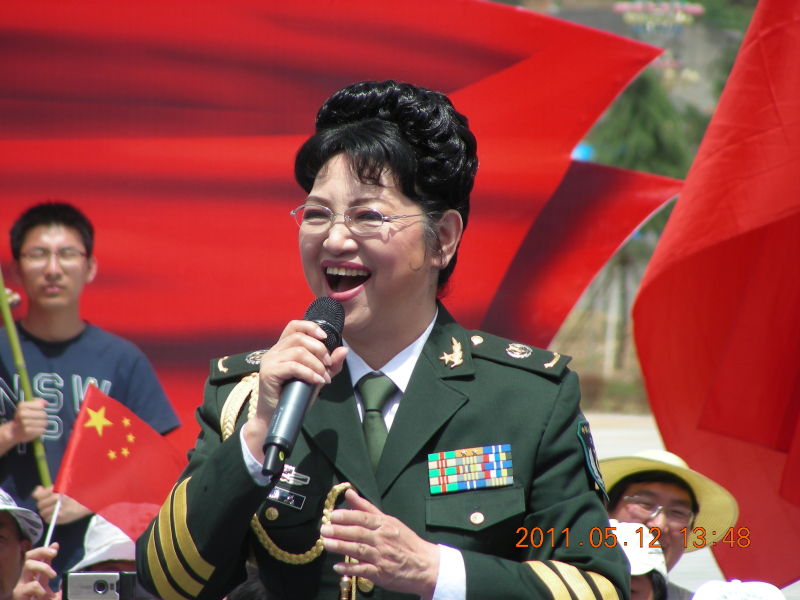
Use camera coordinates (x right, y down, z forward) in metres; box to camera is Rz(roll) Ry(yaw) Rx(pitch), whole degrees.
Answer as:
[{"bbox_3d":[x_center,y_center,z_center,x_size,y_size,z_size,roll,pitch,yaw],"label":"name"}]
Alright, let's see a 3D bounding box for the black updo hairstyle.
[{"bbox_3d":[-0.015,-0.128,9.800,0.190,0.235,0.235,0,0,33],"label":"black updo hairstyle"}]

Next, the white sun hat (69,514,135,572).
[{"bbox_3d":[-0.400,0.375,13.700,0.260,0.120,0.275,1,-13,-5],"label":"white sun hat"}]

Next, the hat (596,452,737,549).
[{"bbox_3d":[0.455,0.330,15.930,0.335,0.110,0.340,5,-31,3],"label":"hat"}]

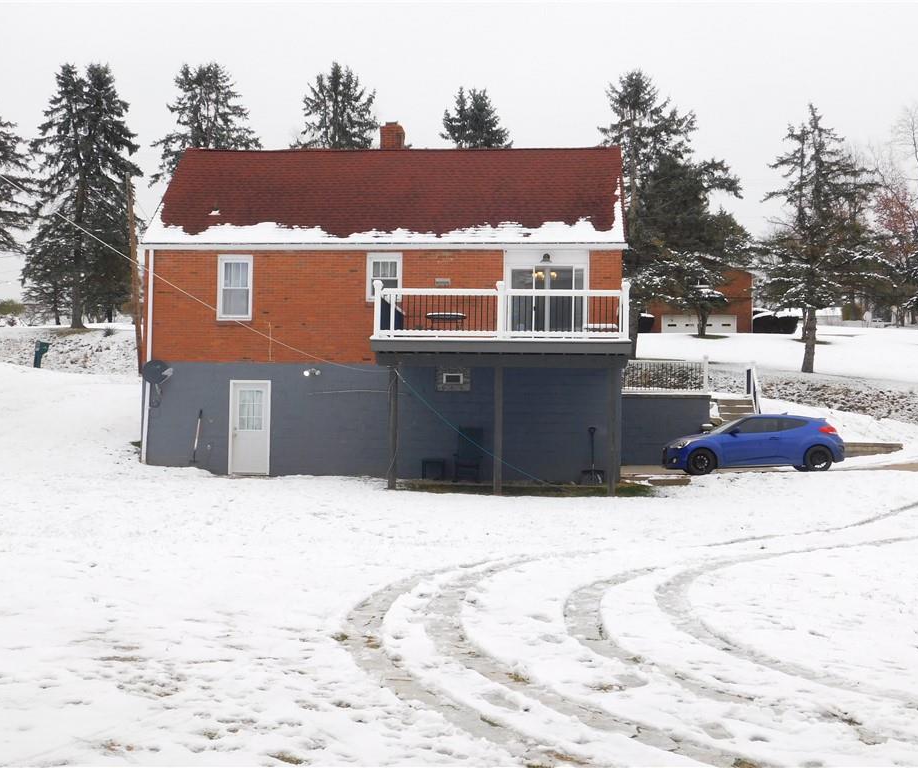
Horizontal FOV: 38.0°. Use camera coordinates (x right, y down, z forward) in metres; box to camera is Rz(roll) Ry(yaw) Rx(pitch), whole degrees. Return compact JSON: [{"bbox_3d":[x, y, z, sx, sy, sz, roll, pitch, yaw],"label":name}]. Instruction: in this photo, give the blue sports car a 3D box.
[{"bbox_3d":[6.876,1.395,31.367,4.220,1.400,1.790,1,-3,2],"label":"blue sports car"}]

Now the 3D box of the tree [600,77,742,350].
[{"bbox_3d":[7.488,-6.335,49.214,5.200,10.680,5.200,1,-3,4],"label":"tree"}]

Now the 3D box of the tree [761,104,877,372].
[{"bbox_3d":[12.463,-5.137,46.731,4.300,9.490,4.300,1,-3,4],"label":"tree"}]

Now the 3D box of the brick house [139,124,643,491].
[{"bbox_3d":[-1.518,-2.089,31.060,10.700,8.930,9.050,1,-3,4],"label":"brick house"}]

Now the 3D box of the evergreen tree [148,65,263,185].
[{"bbox_3d":[-10.717,-7.879,56.307,5.200,11.610,5.200,1,-3,4],"label":"evergreen tree"}]

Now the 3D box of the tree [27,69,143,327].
[{"bbox_3d":[-16.691,-8.360,58.814,5.200,11.860,5.200,1,-3,4],"label":"tree"}]

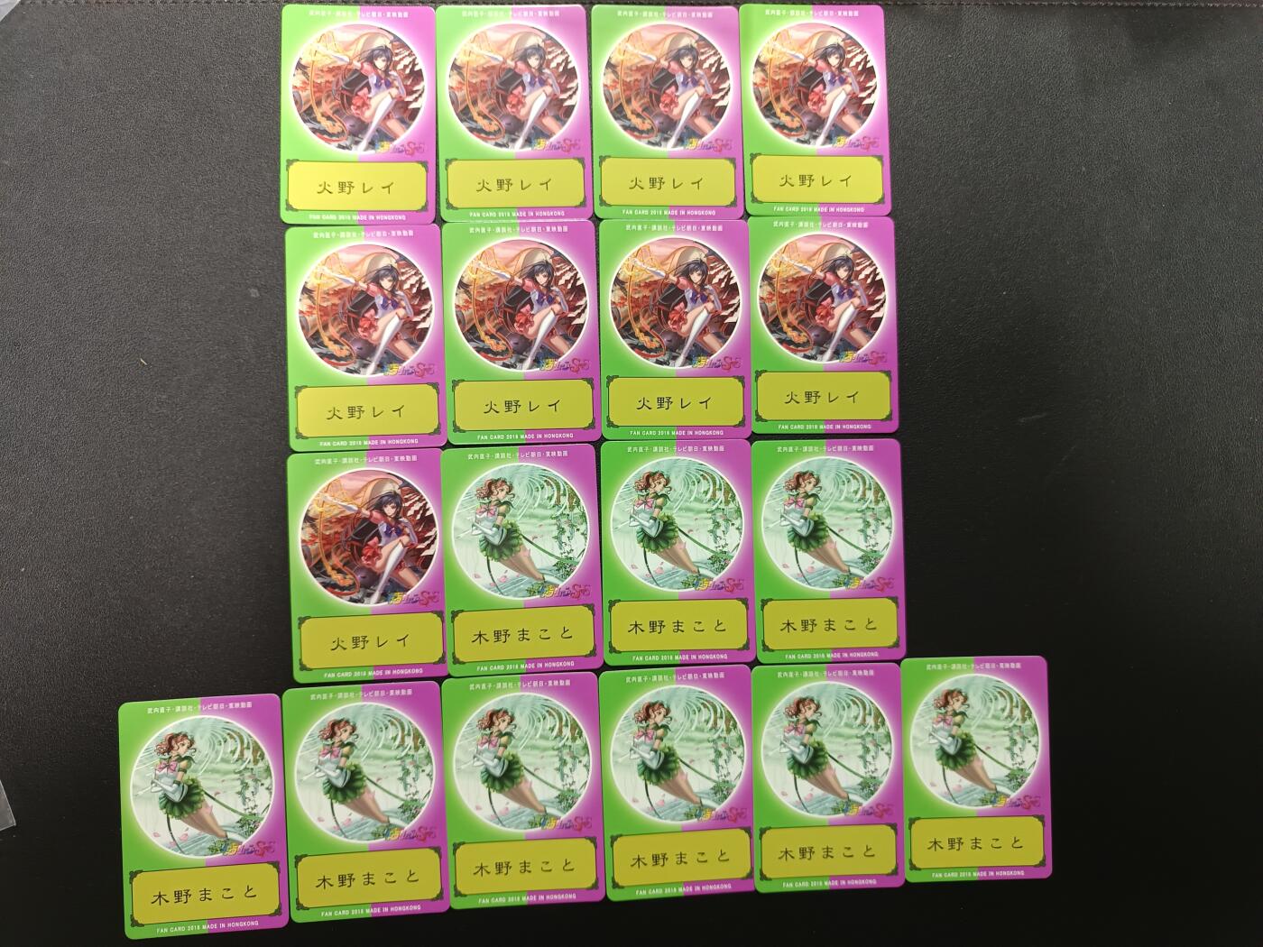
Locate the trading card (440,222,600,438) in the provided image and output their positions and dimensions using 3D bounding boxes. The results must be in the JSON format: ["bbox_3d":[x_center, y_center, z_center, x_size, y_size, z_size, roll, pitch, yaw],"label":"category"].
[{"bbox_3d":[-0.043,-0.056,0.344,0.060,0.001,0.087,-2,88,-3],"label":"trading card"}]

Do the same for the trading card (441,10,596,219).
[{"bbox_3d":[-0.046,-0.143,0.347,0.060,0.001,0.087,-2,88,-3],"label":"trading card"}]

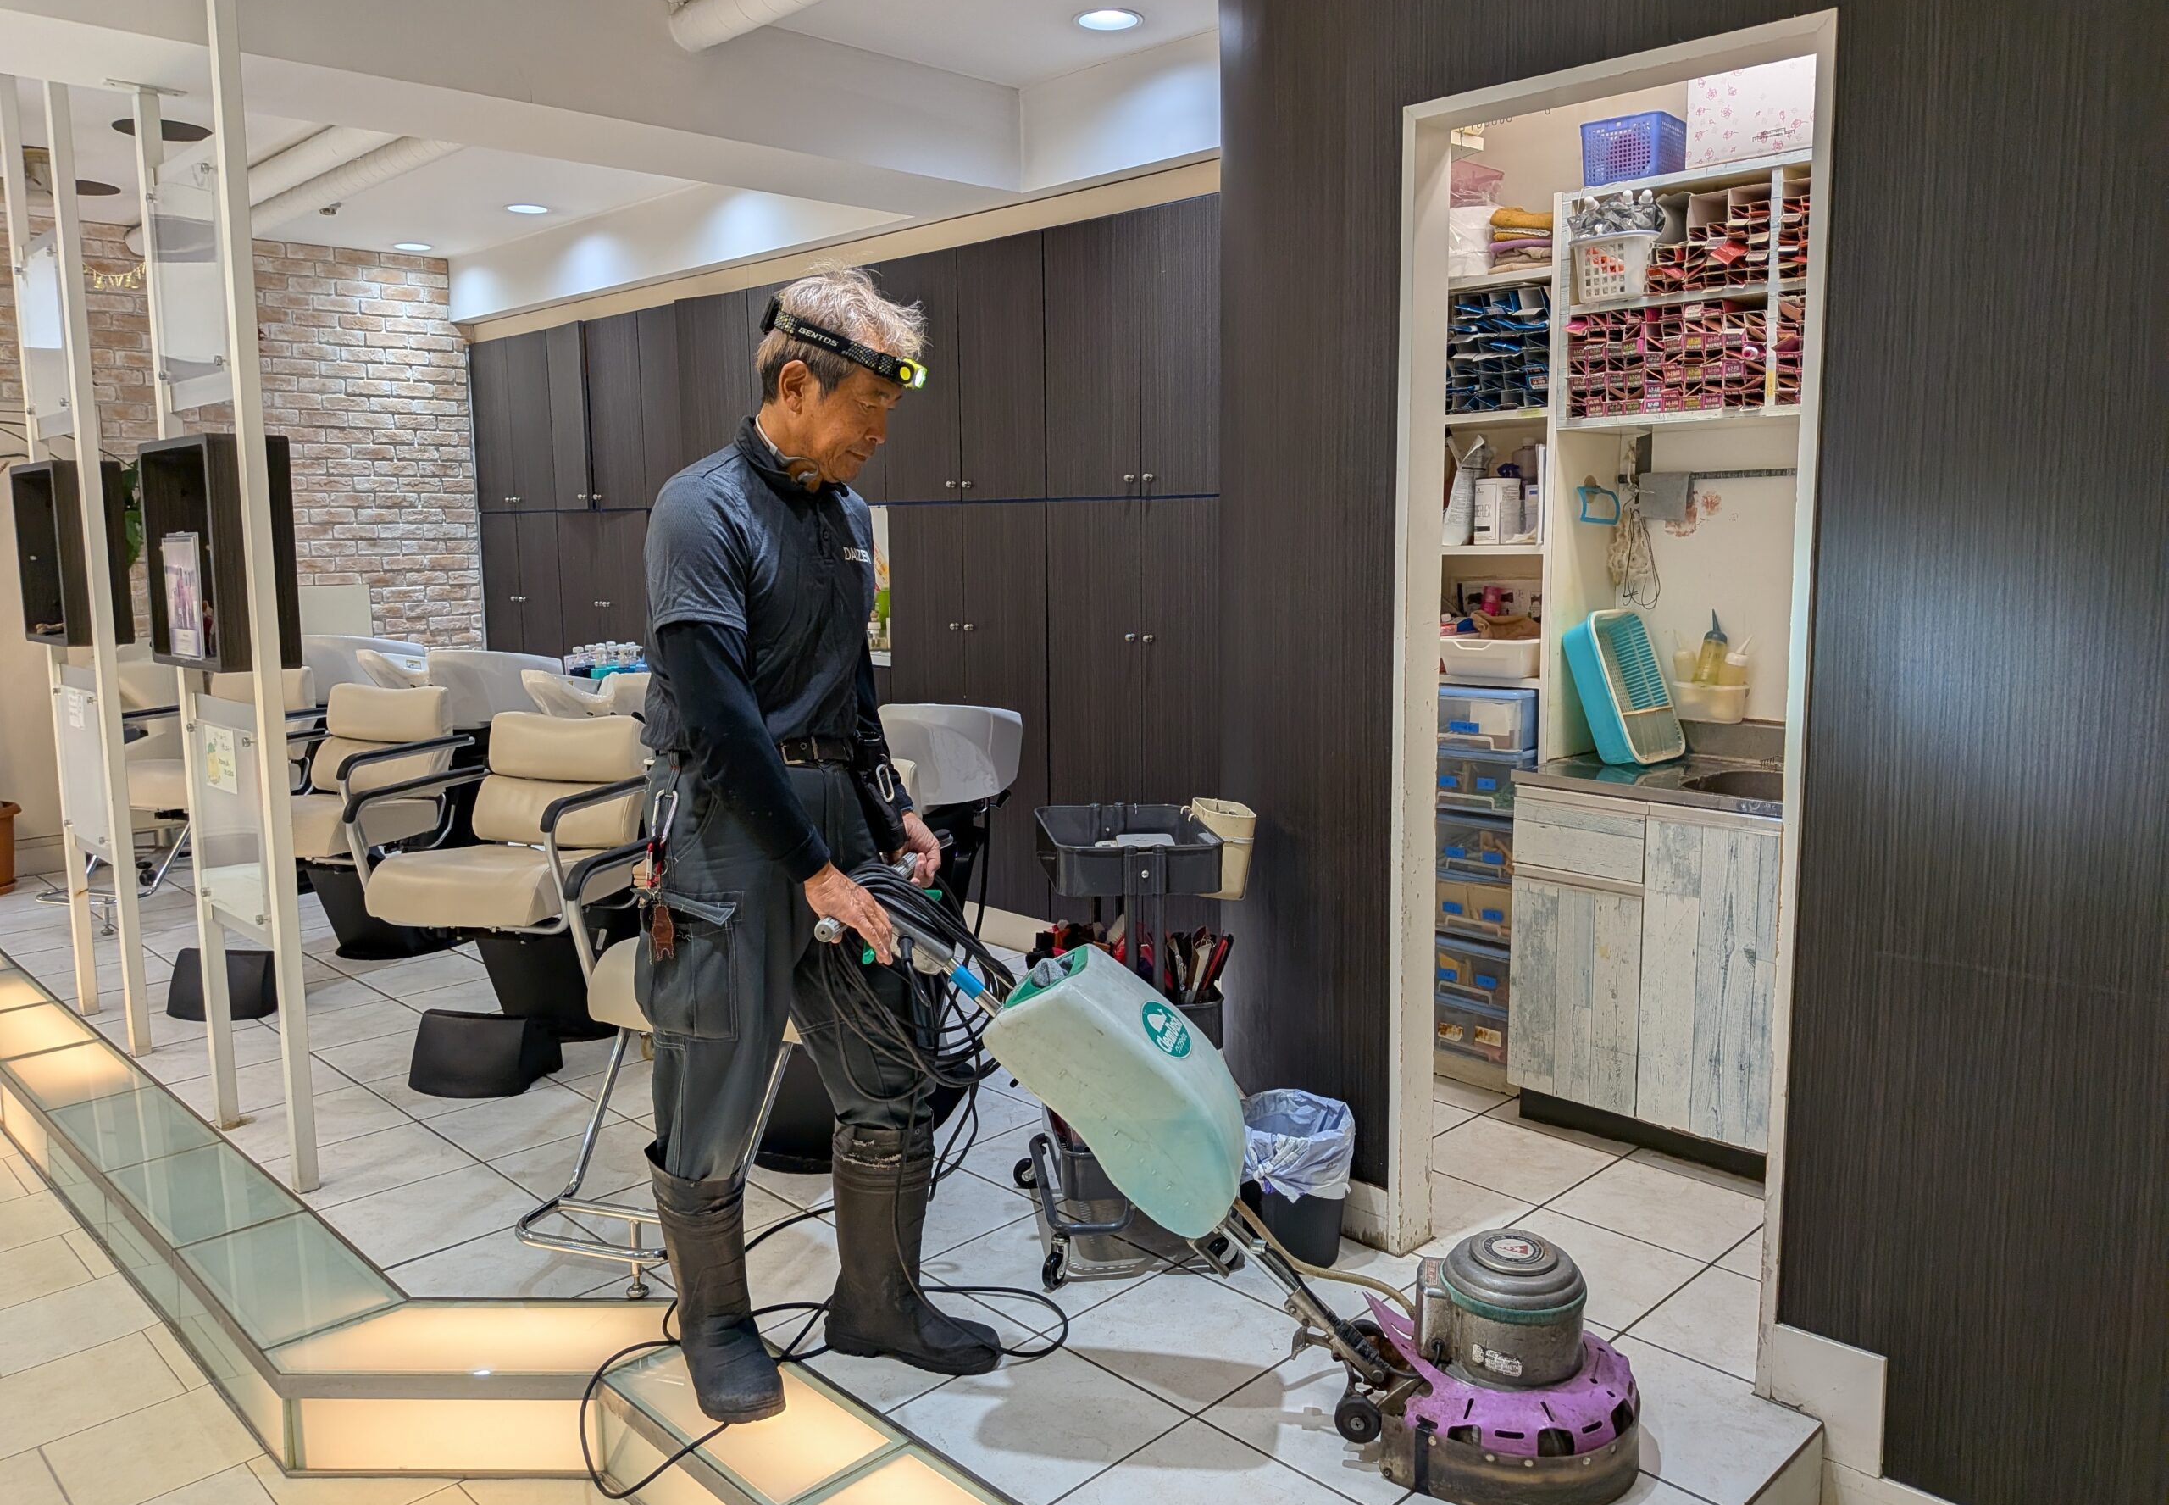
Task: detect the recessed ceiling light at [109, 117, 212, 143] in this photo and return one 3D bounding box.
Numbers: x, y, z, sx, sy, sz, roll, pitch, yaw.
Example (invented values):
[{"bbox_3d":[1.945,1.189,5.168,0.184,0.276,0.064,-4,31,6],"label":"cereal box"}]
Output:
[{"bbox_3d":[-2.964,-2.018,4.832,0.275,0.060,0.275,-8,11,-44],"label":"recessed ceiling light"}]

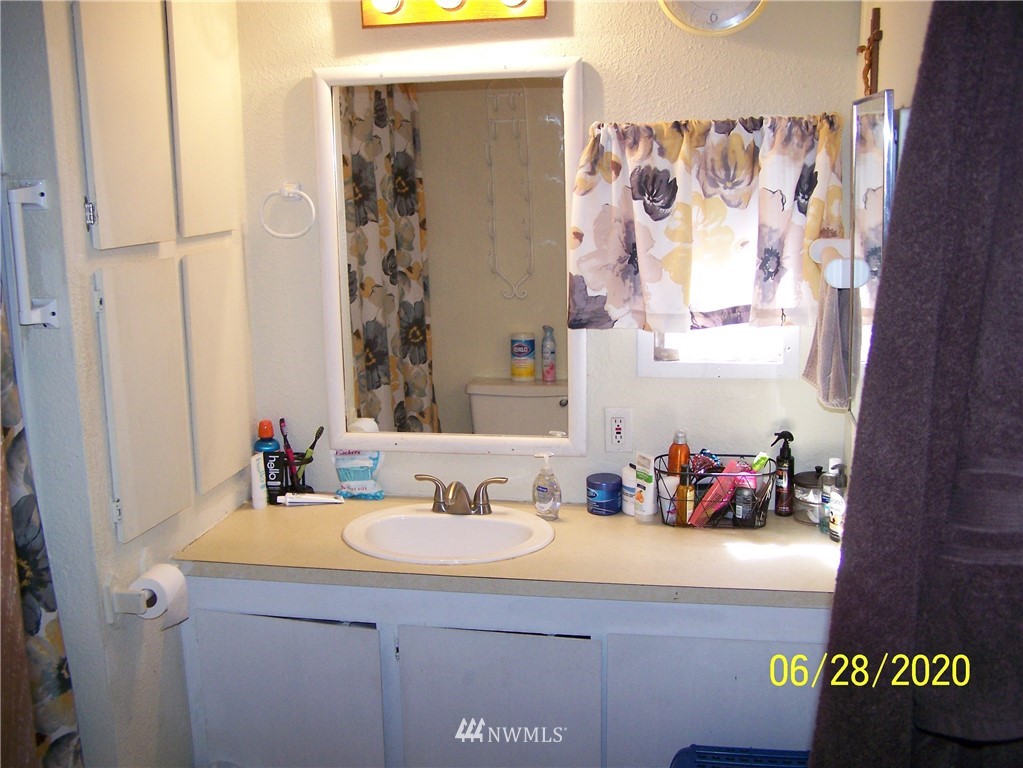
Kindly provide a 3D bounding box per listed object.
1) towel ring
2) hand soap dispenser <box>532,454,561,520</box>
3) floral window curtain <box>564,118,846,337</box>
[{"bbox_3d":[-0.567,-0.440,2.866,0.148,0.142,0.052,1,11,11],"label":"towel ring"},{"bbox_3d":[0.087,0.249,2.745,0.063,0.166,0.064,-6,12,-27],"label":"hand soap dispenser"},{"bbox_3d":[0.449,-0.372,2.655,0.632,0.498,0.090,1,11,11],"label":"floral window curtain"}]

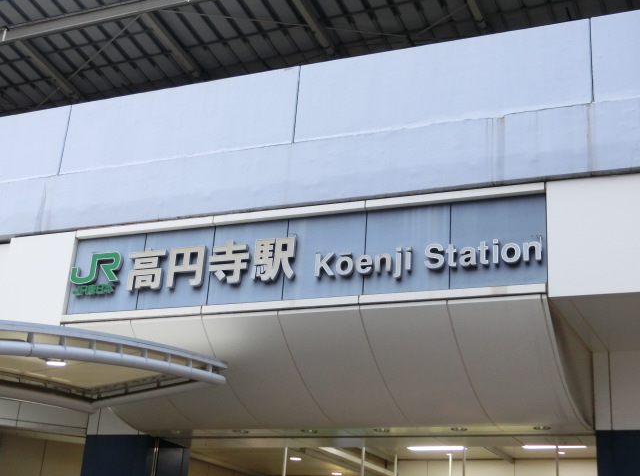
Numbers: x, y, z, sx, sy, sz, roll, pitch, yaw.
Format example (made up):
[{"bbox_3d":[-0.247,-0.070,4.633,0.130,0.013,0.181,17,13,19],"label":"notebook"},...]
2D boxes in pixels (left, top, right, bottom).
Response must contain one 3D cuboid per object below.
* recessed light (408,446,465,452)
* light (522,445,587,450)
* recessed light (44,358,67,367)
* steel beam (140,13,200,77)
[{"bbox_3d":[2.093,3.751,17.193,1.050,0.070,0.280,-5,-23,22],"label":"recessed light"},{"bbox_3d":[3.966,3.520,16.262,1.050,0.070,0.280,-5,-23,22],"label":"light"},{"bbox_3d":[-2.990,1.411,10.892,0.220,0.070,0.220,-5,-23,22],"label":"recessed light"},{"bbox_3d":[-3.600,-4.789,23.305,0.220,0.240,2.475,-4,-27,20],"label":"steel beam"}]

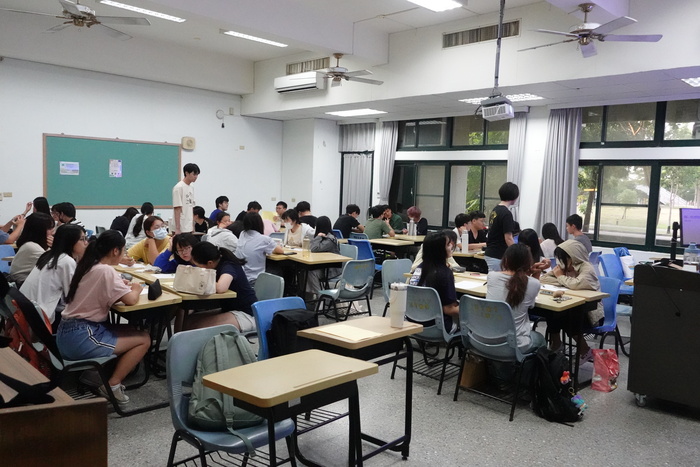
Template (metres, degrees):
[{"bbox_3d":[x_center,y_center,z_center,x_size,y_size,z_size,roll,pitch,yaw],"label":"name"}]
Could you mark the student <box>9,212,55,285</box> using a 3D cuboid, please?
[{"bbox_3d":[-2.428,0.451,4.545,0.640,1.228,0.460,-3,7,-44],"label":"student"}]

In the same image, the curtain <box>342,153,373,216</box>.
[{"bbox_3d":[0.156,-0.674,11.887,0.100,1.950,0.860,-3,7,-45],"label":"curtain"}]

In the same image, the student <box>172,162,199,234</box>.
[{"bbox_3d":[-2.145,-0.049,7.431,0.280,1.738,0.430,4,5,21],"label":"student"}]

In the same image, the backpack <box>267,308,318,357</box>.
[{"bbox_3d":[-0.306,0.633,3.403,0.300,0.360,0.240,-3,7,-44],"label":"backpack"}]

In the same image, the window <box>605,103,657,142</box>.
[{"bbox_3d":[4.026,-1.590,8.151,0.060,0.570,0.730,-3,7,-45],"label":"window"}]

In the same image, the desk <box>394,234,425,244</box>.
[{"bbox_3d":[0.876,0.462,8.232,0.440,0.760,0.630,-3,7,-45],"label":"desk"}]

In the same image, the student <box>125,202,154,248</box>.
[{"bbox_3d":[-2.679,0.208,7.255,0.620,1.218,0.460,-3,7,-44],"label":"student"}]

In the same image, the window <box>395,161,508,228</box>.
[{"bbox_3d":[1.739,-0.699,10.301,0.100,1.250,2.600,-3,7,-45],"label":"window"}]

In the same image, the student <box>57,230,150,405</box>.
[{"bbox_3d":[-1.572,0.574,3.700,0.660,1.194,0.460,-3,7,-44],"label":"student"}]

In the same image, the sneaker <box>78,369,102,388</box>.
[{"bbox_3d":[-1.783,1.025,3.970,0.095,0.115,0.250,7,-26,45],"label":"sneaker"}]

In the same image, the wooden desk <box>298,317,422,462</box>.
[{"bbox_3d":[0.056,0.883,3.058,0.400,0.750,0.610,6,7,39],"label":"wooden desk"}]

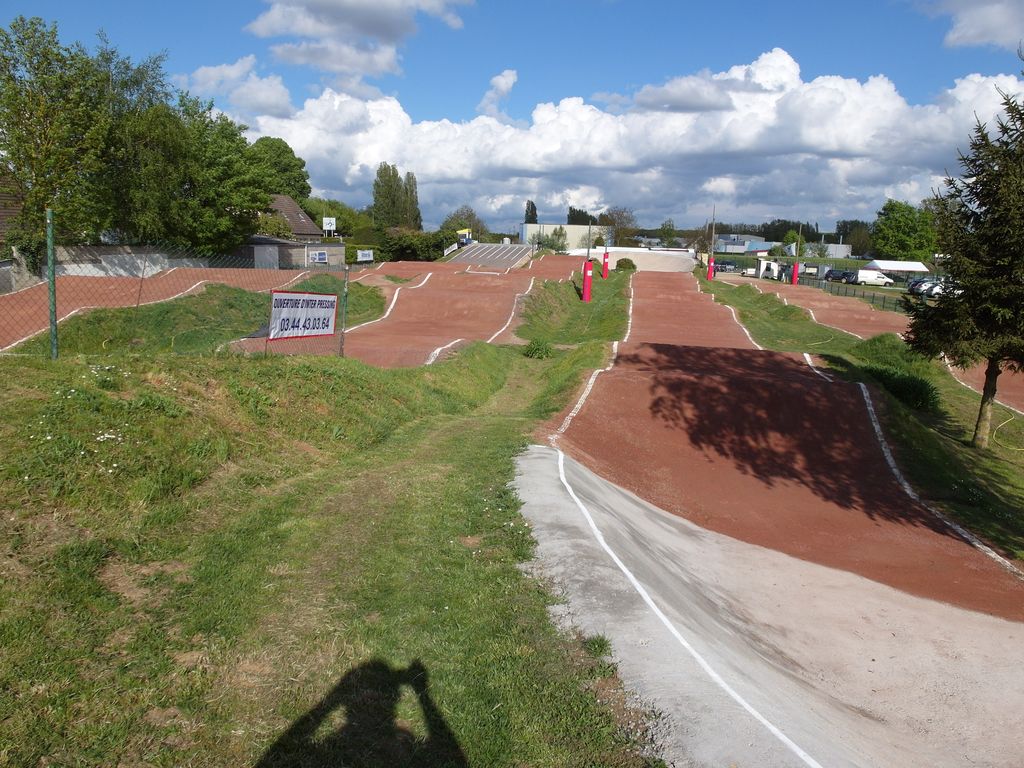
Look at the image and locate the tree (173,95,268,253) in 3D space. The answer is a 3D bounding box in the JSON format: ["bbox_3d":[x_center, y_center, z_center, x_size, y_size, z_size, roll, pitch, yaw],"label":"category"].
[{"bbox_3d":[-23.894,-16.624,58.000,8.500,13.800,8.500,-3,13,-22],"label":"tree"}]

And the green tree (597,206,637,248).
[{"bbox_3d":[20.419,-29.879,141.044,8.000,10.073,8.000,4,12,8],"label":"green tree"}]

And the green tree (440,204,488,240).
[{"bbox_3d":[-8.322,-26.470,122.891,8.200,8.597,8.200,1,12,-4],"label":"green tree"}]

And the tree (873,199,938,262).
[{"bbox_3d":[88.901,-34.817,160.000,14.000,14.200,13.000,8,13,29],"label":"tree"}]

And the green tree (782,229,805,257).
[{"bbox_3d":[81.549,-40.328,205.908,6.300,8.759,6.300,7,13,21],"label":"green tree"}]

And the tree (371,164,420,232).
[{"bbox_3d":[-27.074,-41.947,165.000,11.300,19.000,8.500,-1,12,-9],"label":"tree"}]

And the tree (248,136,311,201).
[{"bbox_3d":[-34.318,-26.428,99.640,12.000,15.822,12.000,-2,13,-19],"label":"tree"}]

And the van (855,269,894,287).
[{"bbox_3d":[44.151,-12.803,86.000,4.300,1.920,1.800,6,13,23],"label":"van"}]

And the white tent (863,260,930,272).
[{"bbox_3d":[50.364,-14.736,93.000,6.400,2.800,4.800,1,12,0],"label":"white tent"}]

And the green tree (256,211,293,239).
[{"bbox_3d":[-23.611,-14.544,70.543,4.000,5.241,4.000,-2,13,-18],"label":"green tree"}]

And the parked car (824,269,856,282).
[{"bbox_3d":[38.083,-12.386,81.845,1.720,1.500,4.100,-1,12,-15],"label":"parked car"}]

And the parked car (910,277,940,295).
[{"bbox_3d":[41.682,-9.730,70.347,4.100,1.480,1.720,3,12,2],"label":"parked car"}]

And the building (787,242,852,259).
[{"bbox_3d":[104.986,-45.986,245.493,19.000,4.755,14.000,3,12,3],"label":"building"}]

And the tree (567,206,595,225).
[{"bbox_3d":[20.067,-45.187,205.000,8.800,12.800,7.500,3,12,6],"label":"tree"}]

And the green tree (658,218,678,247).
[{"bbox_3d":[33.063,-30.845,150.000,4.300,8.500,4.300,4,12,12],"label":"green tree"}]

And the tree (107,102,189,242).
[{"bbox_3d":[-25.645,-13.810,50.191,6.000,11.492,6.000,-4,13,-27],"label":"tree"}]

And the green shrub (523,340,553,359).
[{"bbox_3d":[0.723,-0.976,20.053,0.820,0.510,0.800,3,12,2],"label":"green shrub"}]

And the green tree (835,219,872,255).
[{"bbox_3d":[113.032,-48.324,235.000,12.500,13.000,11.500,7,13,26],"label":"green tree"}]

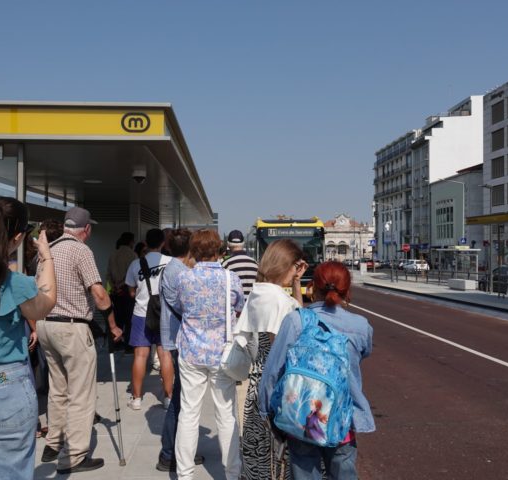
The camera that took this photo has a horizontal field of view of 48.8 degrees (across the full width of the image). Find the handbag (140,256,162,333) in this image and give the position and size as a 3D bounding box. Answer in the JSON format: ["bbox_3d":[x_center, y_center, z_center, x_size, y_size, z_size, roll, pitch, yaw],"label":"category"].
[{"bbox_3d":[-0.952,0.514,5.280,0.270,0.700,0.200,0,-1,-14],"label":"handbag"}]

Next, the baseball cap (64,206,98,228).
[{"bbox_3d":[-1.208,-0.157,3.900,0.180,0.145,0.270,0,-1,28],"label":"baseball cap"}]

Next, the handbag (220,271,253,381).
[{"bbox_3d":[-0.111,0.542,3.550,0.120,0.690,0.250,0,-1,32],"label":"handbag"}]

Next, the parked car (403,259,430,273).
[{"bbox_3d":[19.587,3.122,67.500,1.800,1.480,4.300,0,-1,-2],"label":"parked car"}]

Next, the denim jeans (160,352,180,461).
[{"bbox_3d":[-0.510,1.053,3.970,0.350,0.980,0.280,0,-1,16],"label":"denim jeans"}]

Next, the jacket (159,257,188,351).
[{"bbox_3d":[-0.493,0.447,3.970,0.420,0.670,0.300,0,-1,20],"label":"jacket"}]

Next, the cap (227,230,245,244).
[{"bbox_3d":[-0.193,-0.029,6.000,0.180,0.140,0.260,0,-1,1],"label":"cap"}]

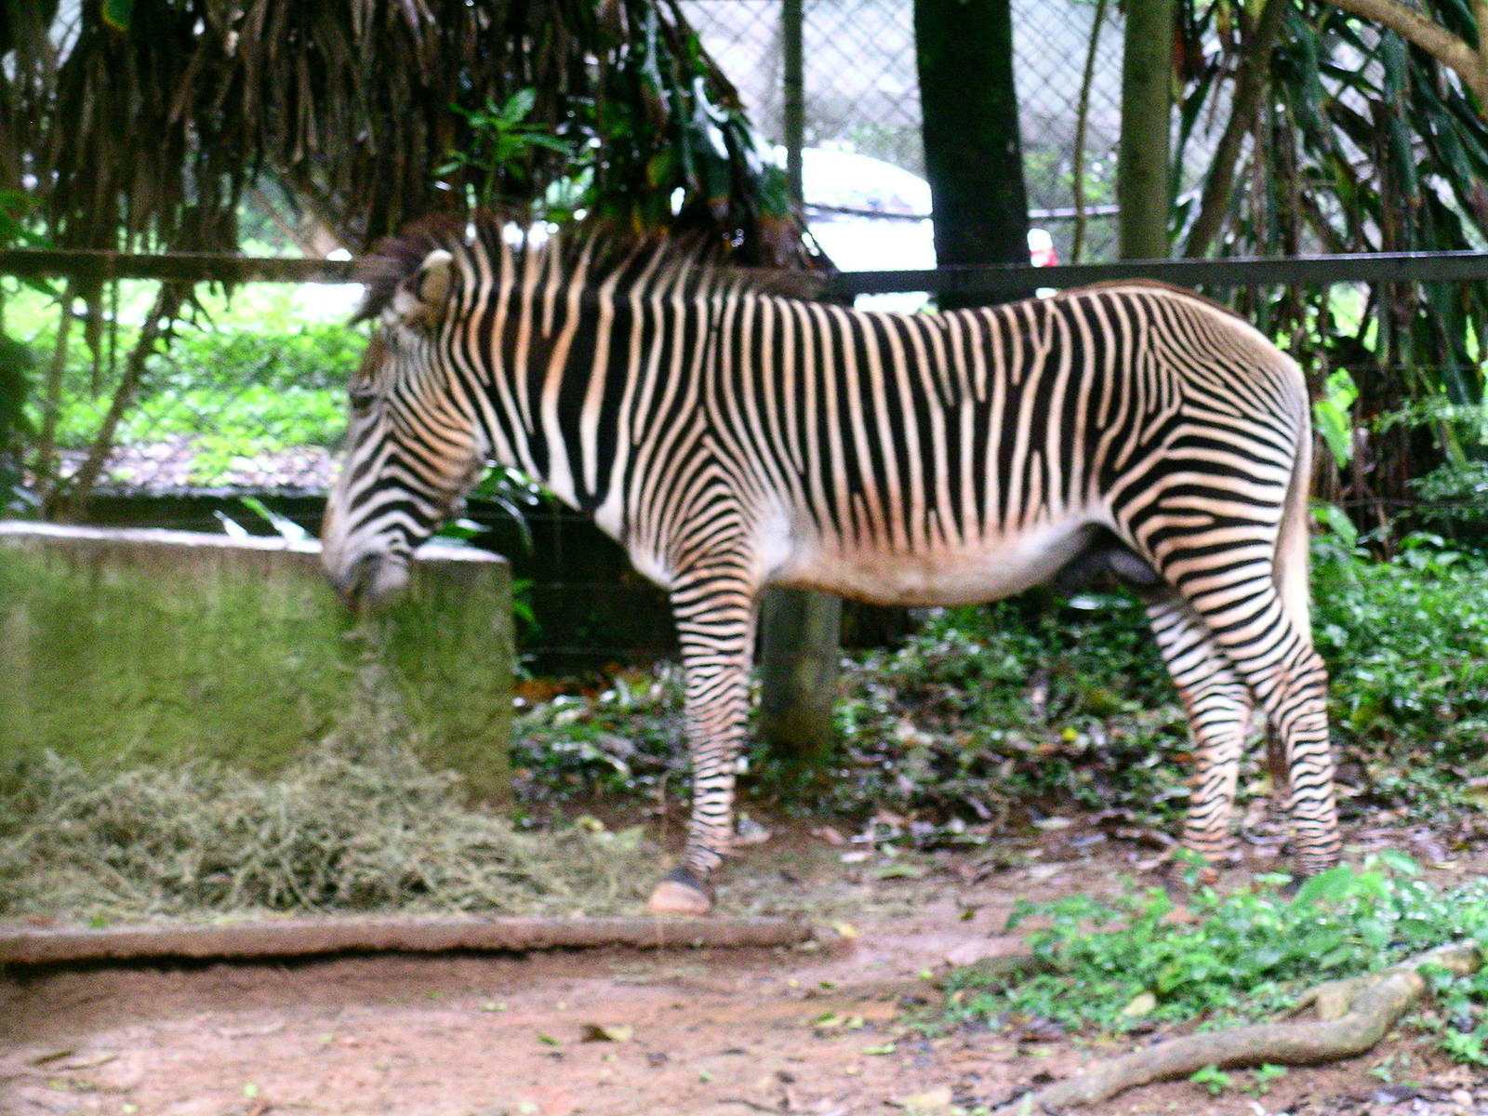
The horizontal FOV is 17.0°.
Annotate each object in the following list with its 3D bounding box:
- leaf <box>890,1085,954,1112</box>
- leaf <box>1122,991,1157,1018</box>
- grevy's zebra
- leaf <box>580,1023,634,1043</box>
[{"bbox_3d":[0.322,0.976,9.000,0.113,0.028,0.090,0,5,0],"label":"leaf"},{"bbox_3d":[0.773,0.874,9.750,0.070,0.036,0.070,0,5,0],"label":"leaf"},{"bbox_3d":[0.192,0.019,10.950,2.230,1.510,0.520,0,5,0],"label":"grevy's zebra"},{"bbox_3d":[-0.263,0.914,9.600,0.103,0.027,0.065,0,5,0],"label":"leaf"}]

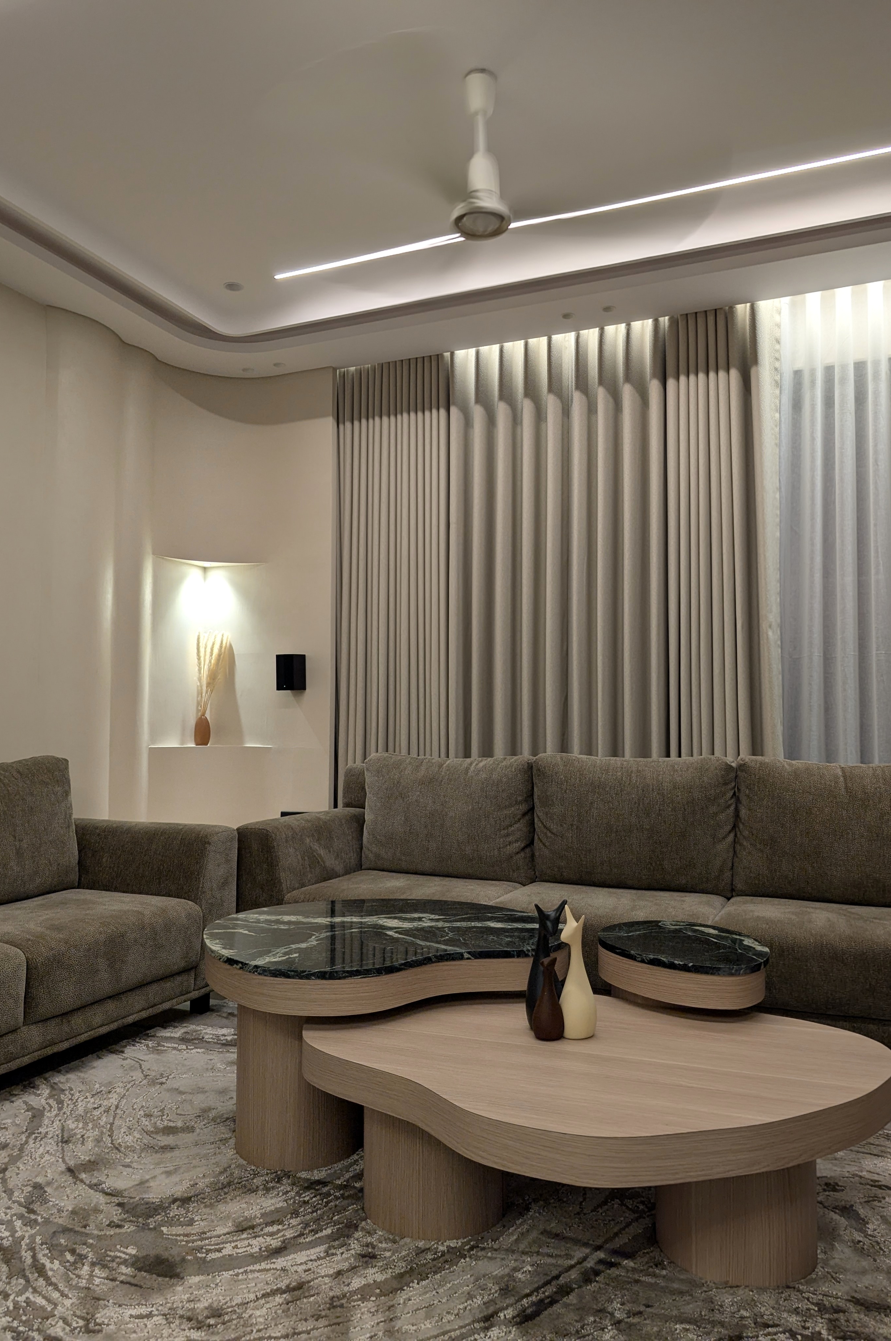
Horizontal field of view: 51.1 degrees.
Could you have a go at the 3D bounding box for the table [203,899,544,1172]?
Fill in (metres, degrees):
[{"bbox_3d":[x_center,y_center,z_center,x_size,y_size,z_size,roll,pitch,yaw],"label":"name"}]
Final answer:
[{"bbox_3d":[-0.165,0.894,2.378,0.953,0.455,0.877,-1,-4,12],"label":"table"}]

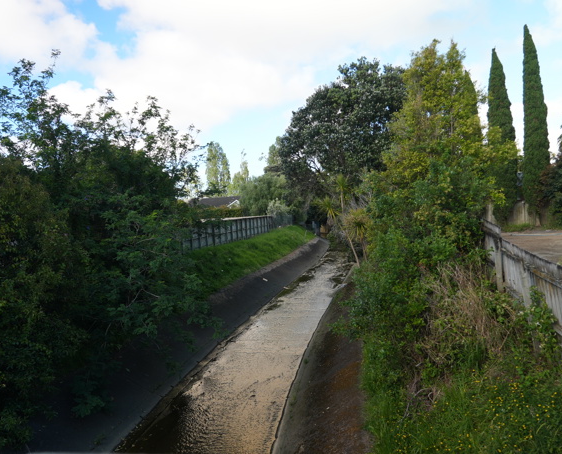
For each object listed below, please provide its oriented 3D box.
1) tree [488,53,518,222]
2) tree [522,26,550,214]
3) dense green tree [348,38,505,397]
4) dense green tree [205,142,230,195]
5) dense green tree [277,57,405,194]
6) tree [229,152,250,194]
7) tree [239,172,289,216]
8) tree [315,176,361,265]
[{"bbox_3d":[16.436,-6.607,33.500,2.200,13.130,2.100,-3,3,0],"label":"tree"},{"bbox_3d":[16.555,-6.513,29.500,1.900,13.290,1.900,-3,3,0],"label":"tree"},{"bbox_3d":[3.569,-0.991,11.200,3.800,7.210,4.000,-3,3,0],"label":"dense green tree"},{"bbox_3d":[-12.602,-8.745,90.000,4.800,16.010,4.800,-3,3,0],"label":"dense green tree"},{"bbox_3d":[5.237,-6.528,38.000,11.800,15.480,10.500,-3,3,0],"label":"dense green tree"},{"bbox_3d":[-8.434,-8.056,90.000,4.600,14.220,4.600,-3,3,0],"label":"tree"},{"bbox_3d":[-2.037,-3.173,56.000,6.300,7.100,6.000,-3,3,0],"label":"tree"},{"bbox_3d":[4.128,-0.522,32.000,3.200,6.350,3.000,-3,3,0],"label":"tree"}]

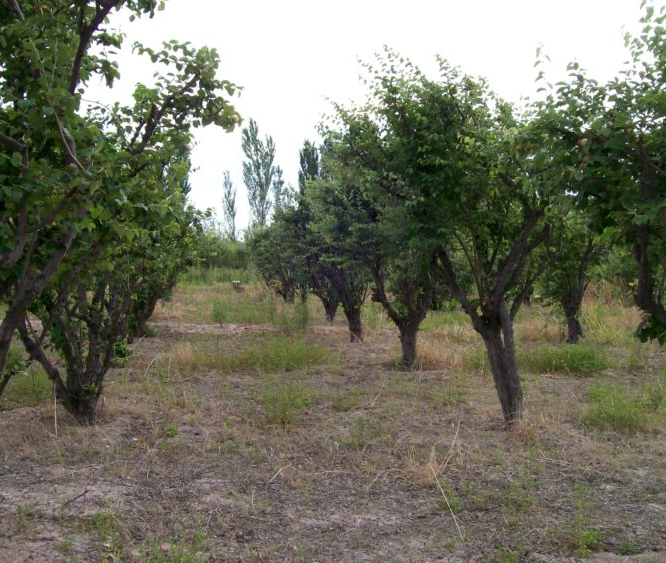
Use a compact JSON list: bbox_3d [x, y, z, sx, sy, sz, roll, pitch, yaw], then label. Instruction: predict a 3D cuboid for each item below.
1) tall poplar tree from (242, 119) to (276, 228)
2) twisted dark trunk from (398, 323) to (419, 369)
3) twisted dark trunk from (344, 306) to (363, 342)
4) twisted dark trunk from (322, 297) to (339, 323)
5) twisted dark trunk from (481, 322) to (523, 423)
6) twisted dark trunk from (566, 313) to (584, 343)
[{"bbox_3d":[-5.841,-7.450,62.000,2.702,11.007,2.600,-1,3,-10],"label":"tall poplar tree"},{"bbox_3d":[0.897,0.784,9.265,0.230,0.546,0.230,0,3,0],"label":"twisted dark trunk"},{"bbox_3d":[0.308,0.647,11.740,0.263,0.542,0.250,-1,3,-10],"label":"twisted dark trunk"},{"bbox_3d":[-0.047,0.521,14.518,0.289,0.484,0.270,-1,3,-10],"label":"twisted dark trunk"},{"bbox_3d":[1.451,0.783,6.716,0.351,0.861,0.280,-1,3,-10],"label":"twisted dark trunk"},{"bbox_3d":[3.564,0.691,11.468,0.257,0.470,0.250,-1,3,-10],"label":"twisted dark trunk"}]

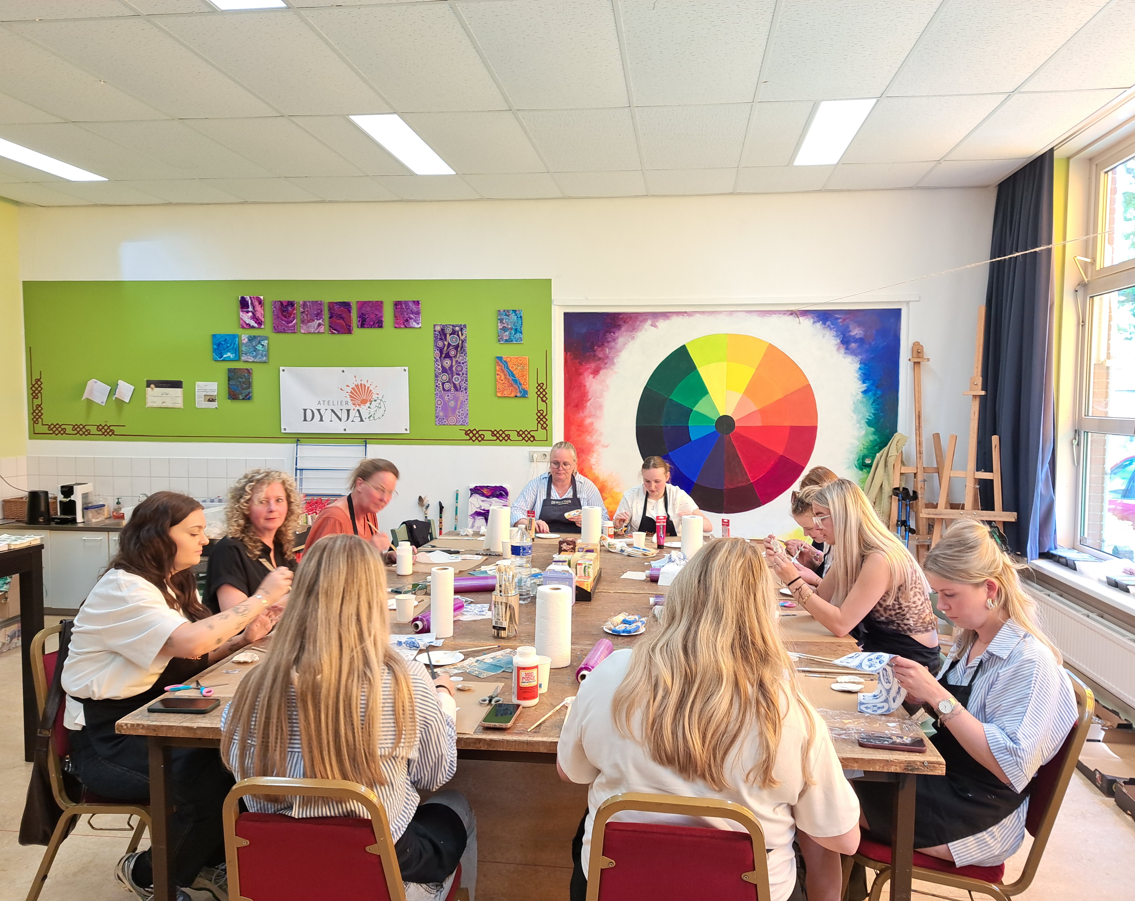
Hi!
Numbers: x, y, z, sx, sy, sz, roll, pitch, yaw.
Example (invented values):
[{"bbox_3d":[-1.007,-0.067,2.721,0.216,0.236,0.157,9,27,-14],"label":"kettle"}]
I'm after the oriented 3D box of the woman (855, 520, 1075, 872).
[{"bbox_3d":[1.034,0.850,2.351,0.710,1.298,0.500,1,4,7],"label":"woman"}]

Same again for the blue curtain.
[{"bbox_3d":[2.811,-0.567,5.219,0.190,2.360,0.920,1,4,7],"label":"blue curtain"}]

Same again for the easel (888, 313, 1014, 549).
[{"bbox_3d":[2.387,0.210,5.165,0.680,2.210,0.650,2,4,18],"label":"easel"}]

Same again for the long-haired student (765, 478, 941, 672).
[{"bbox_3d":[1.116,0.778,3.265,0.740,1.315,0.520,1,4,12],"label":"long-haired student"}]

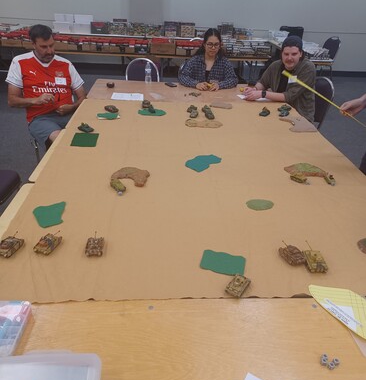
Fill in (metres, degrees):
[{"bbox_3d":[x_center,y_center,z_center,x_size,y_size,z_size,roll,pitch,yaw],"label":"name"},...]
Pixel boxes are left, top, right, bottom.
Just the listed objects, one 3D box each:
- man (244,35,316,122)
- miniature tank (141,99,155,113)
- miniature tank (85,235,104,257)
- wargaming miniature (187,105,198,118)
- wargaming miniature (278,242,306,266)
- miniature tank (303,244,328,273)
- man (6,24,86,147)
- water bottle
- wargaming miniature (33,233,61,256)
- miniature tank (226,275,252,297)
[{"bbox_3d":[0.888,-0.775,3.365,0.680,1.270,0.600,-19,36,-33],"label":"man"},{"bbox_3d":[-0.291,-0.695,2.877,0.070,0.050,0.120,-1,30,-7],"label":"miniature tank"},{"bbox_3d":[-0.340,0.208,1.373,0.059,0.044,0.100,0,30,-6],"label":"miniature tank"},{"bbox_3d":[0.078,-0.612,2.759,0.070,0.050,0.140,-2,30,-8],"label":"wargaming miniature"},{"bbox_3d":[0.423,0.246,1.372,0.059,0.044,0.100,-10,32,-20],"label":"wargaming miniature"},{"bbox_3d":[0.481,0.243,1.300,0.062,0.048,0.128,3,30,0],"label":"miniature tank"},{"bbox_3d":[-1.135,-0.676,2.994,0.570,1.320,0.680,-17,35,-30],"label":"man"},{"bbox_3d":[-0.360,-1.221,3.670,0.067,0.208,0.067,0,30,-4],"label":"water bottle"},{"bbox_3d":[-0.524,0.202,1.369,0.059,0.044,0.100,15,32,20],"label":"wargaming miniature"},{"bbox_3d":[0.189,0.310,1.172,0.051,0.037,0.090,22,35,31],"label":"miniature tank"}]

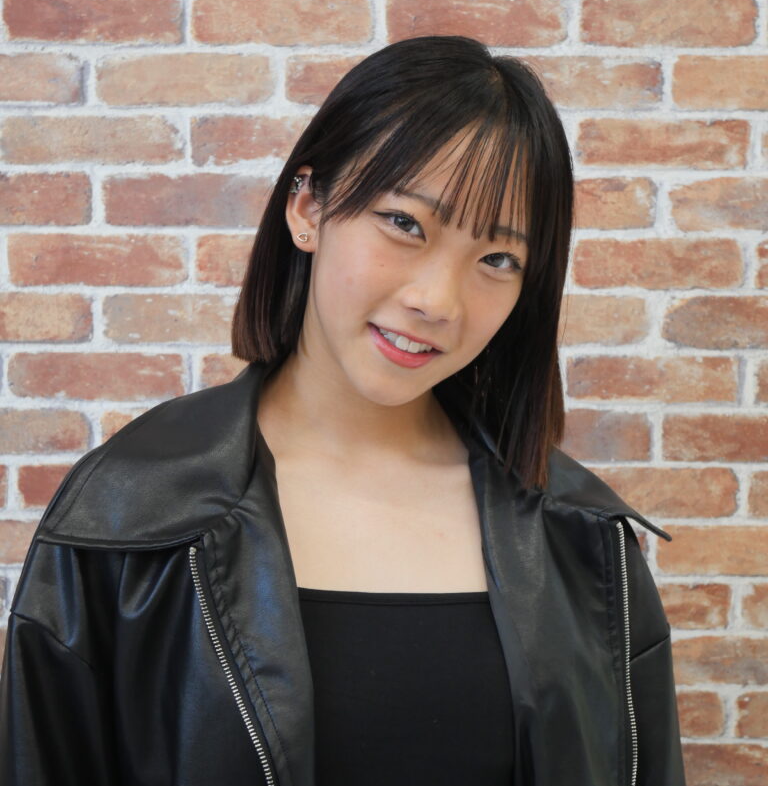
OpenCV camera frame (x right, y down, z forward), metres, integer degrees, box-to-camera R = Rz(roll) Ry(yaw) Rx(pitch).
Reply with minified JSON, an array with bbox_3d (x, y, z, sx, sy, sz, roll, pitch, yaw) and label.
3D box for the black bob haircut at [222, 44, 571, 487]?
[{"bbox_3d":[0.021,-0.095,0.800,0.220,0.272,0.215,15,5,-19],"label":"black bob haircut"}]

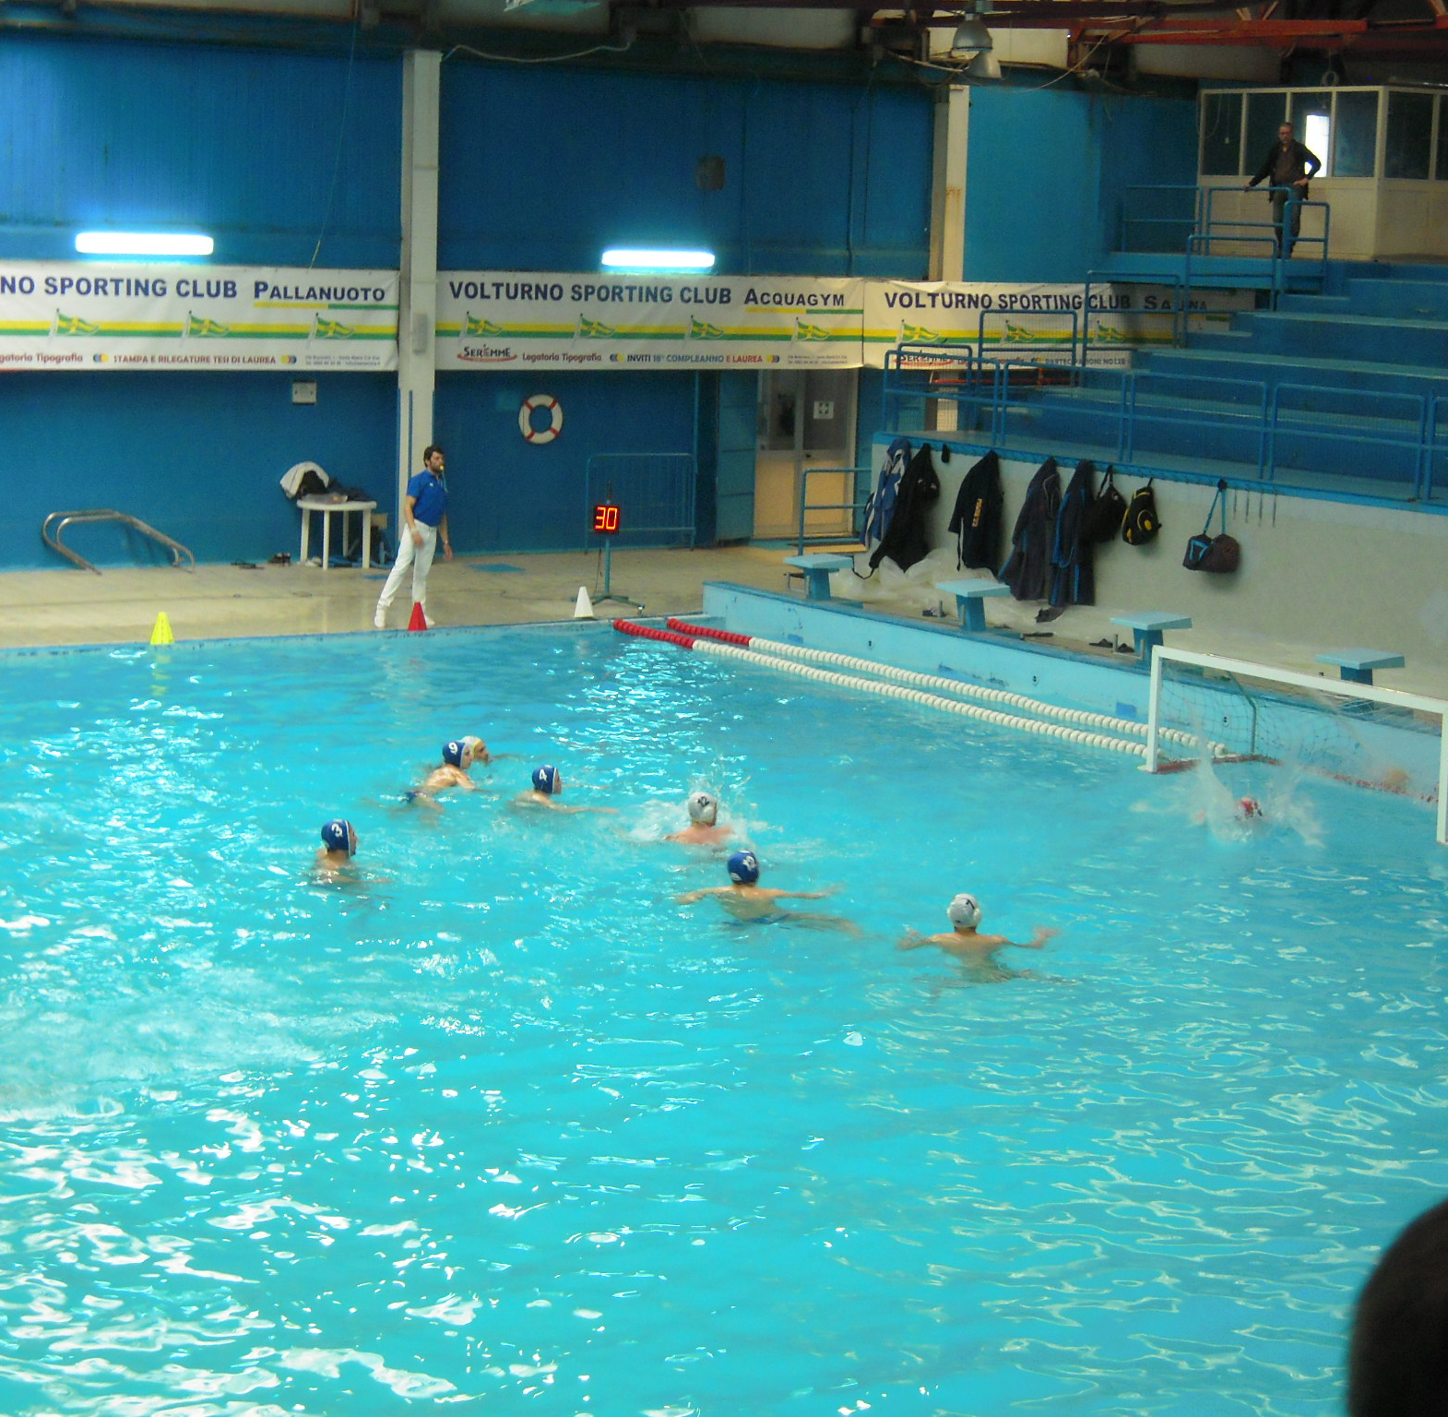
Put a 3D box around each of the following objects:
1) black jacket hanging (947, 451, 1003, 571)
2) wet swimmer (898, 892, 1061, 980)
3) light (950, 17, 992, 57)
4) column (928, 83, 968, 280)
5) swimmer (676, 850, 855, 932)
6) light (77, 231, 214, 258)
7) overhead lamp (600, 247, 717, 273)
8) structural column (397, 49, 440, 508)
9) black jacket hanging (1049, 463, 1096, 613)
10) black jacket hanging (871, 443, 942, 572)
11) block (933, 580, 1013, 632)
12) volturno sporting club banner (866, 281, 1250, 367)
[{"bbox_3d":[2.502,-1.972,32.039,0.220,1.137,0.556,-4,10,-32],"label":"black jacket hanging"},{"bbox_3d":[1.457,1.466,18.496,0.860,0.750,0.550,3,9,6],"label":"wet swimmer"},{"bbox_3d":[2.634,-7.140,34.200,0.440,0.410,0.440,2,9,0],"label":"light"},{"bbox_3d":[2.823,-5.001,40.935,0.310,5.742,0.300,-4,10,-32],"label":"column"},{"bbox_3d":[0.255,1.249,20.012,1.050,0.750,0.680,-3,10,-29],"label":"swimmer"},{"bbox_3d":[-6.265,-5.014,34.782,1.550,0.200,0.130,-4,10,-33],"label":"light"},{"bbox_3d":[-0.792,-5.413,38.846,1.550,0.190,0.140,-4,10,-32],"label":"overhead lamp"},{"bbox_3d":[-3.494,-4.591,36.913,0.310,5.773,0.300,-4,10,-32],"label":"structural column"},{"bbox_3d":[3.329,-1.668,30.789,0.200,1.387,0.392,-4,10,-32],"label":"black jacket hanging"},{"bbox_3d":[1.929,-2.123,33.933,0.300,1.300,0.650,-4,10,-33],"label":"black jacket hanging"},{"bbox_3d":[2.293,-0.938,29.623,0.479,0.401,0.501,-4,10,-32],"label":"block"},{"bbox_3d":[4.410,-4.949,41.836,6.380,1.120,0.050,-4,10,-33],"label":"volturno sporting club banner"}]

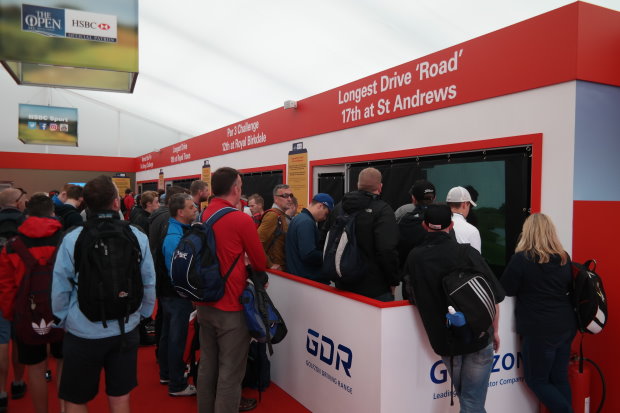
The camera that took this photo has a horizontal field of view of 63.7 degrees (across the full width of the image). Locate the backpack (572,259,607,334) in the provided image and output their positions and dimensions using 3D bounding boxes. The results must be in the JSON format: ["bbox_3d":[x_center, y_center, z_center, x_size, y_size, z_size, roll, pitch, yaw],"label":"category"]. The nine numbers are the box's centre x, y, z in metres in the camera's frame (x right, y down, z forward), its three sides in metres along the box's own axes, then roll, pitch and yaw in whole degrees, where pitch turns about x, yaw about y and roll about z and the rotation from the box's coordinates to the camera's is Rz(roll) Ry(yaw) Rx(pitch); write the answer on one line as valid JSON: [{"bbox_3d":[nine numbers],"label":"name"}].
[{"bbox_3d":[1.885,0.609,3.380,0.290,0.500,0.190,-1,2,-33],"label":"backpack"}]

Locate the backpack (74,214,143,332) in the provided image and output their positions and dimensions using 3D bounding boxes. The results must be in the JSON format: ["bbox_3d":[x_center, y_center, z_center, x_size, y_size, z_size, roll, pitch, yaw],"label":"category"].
[{"bbox_3d":[-1.029,0.332,2.550,0.340,0.540,0.230,0,1,-19],"label":"backpack"}]

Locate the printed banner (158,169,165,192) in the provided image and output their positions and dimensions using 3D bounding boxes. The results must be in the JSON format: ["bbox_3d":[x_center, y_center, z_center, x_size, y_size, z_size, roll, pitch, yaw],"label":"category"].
[{"bbox_3d":[-4.904,-0.650,16.504,0.040,1.180,0.670,-1,2,-29],"label":"printed banner"}]

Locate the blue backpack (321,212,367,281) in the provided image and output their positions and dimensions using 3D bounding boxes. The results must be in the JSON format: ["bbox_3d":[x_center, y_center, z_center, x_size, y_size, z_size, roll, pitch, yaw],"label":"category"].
[{"bbox_3d":[0.249,0.296,3.600,0.210,0.510,0.300,-1,2,-44],"label":"blue backpack"}]

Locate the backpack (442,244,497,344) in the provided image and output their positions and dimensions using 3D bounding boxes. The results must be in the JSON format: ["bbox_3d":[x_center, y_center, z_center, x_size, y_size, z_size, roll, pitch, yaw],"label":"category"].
[{"bbox_3d":[0.948,0.514,2.950,0.280,0.460,0.180,-17,-15,-20],"label":"backpack"}]

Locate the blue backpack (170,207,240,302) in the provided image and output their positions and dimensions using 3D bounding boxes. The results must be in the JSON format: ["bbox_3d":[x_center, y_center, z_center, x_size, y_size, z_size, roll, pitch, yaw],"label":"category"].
[{"bbox_3d":[-0.719,0.342,3.280,0.320,0.550,0.260,1,2,44],"label":"blue backpack"}]

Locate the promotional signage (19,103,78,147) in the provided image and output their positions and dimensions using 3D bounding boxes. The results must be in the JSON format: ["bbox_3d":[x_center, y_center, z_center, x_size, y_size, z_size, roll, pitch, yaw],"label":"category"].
[{"bbox_3d":[-7.463,-2.265,14.315,1.420,0.958,1.530,-1,2,-27],"label":"promotional signage"}]

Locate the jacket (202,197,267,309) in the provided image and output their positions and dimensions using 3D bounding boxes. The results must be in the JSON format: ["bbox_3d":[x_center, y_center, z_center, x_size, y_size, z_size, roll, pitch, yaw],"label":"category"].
[{"bbox_3d":[-0.525,0.327,3.470,0.480,0.760,0.320,1,2,42],"label":"jacket"}]

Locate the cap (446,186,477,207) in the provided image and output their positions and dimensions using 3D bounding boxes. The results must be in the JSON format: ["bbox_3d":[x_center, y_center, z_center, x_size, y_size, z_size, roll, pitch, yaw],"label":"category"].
[{"bbox_3d":[1.214,-0.080,4.000,0.260,0.155,0.180,-1,2,-25],"label":"cap"}]

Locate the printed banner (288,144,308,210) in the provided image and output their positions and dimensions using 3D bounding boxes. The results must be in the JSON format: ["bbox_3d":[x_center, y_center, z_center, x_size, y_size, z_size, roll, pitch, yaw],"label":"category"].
[{"bbox_3d":[-0.186,-0.435,8.057,0.040,1.180,0.680,-1,2,-29],"label":"printed banner"}]

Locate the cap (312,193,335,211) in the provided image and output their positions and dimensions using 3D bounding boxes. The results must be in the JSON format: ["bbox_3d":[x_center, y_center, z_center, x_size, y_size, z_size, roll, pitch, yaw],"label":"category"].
[{"bbox_3d":[0.124,-0.046,4.600,0.240,0.145,0.175,26,-7,-17],"label":"cap"}]

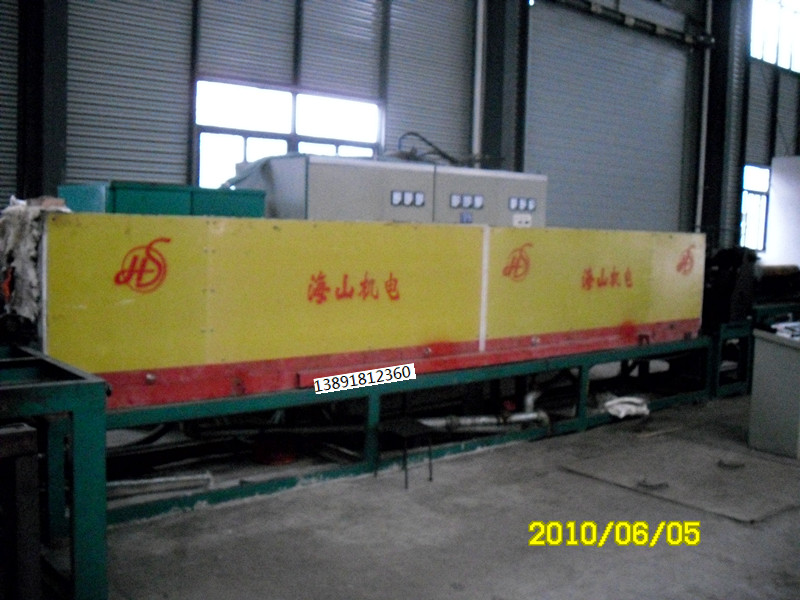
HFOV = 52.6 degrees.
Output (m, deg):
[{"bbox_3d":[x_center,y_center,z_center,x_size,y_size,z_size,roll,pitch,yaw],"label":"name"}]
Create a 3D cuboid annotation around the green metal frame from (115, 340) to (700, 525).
[{"bbox_3d":[0.333,0.728,6.320,6.166,0.627,1.040,-3,6,-39],"label":"green metal frame"}]

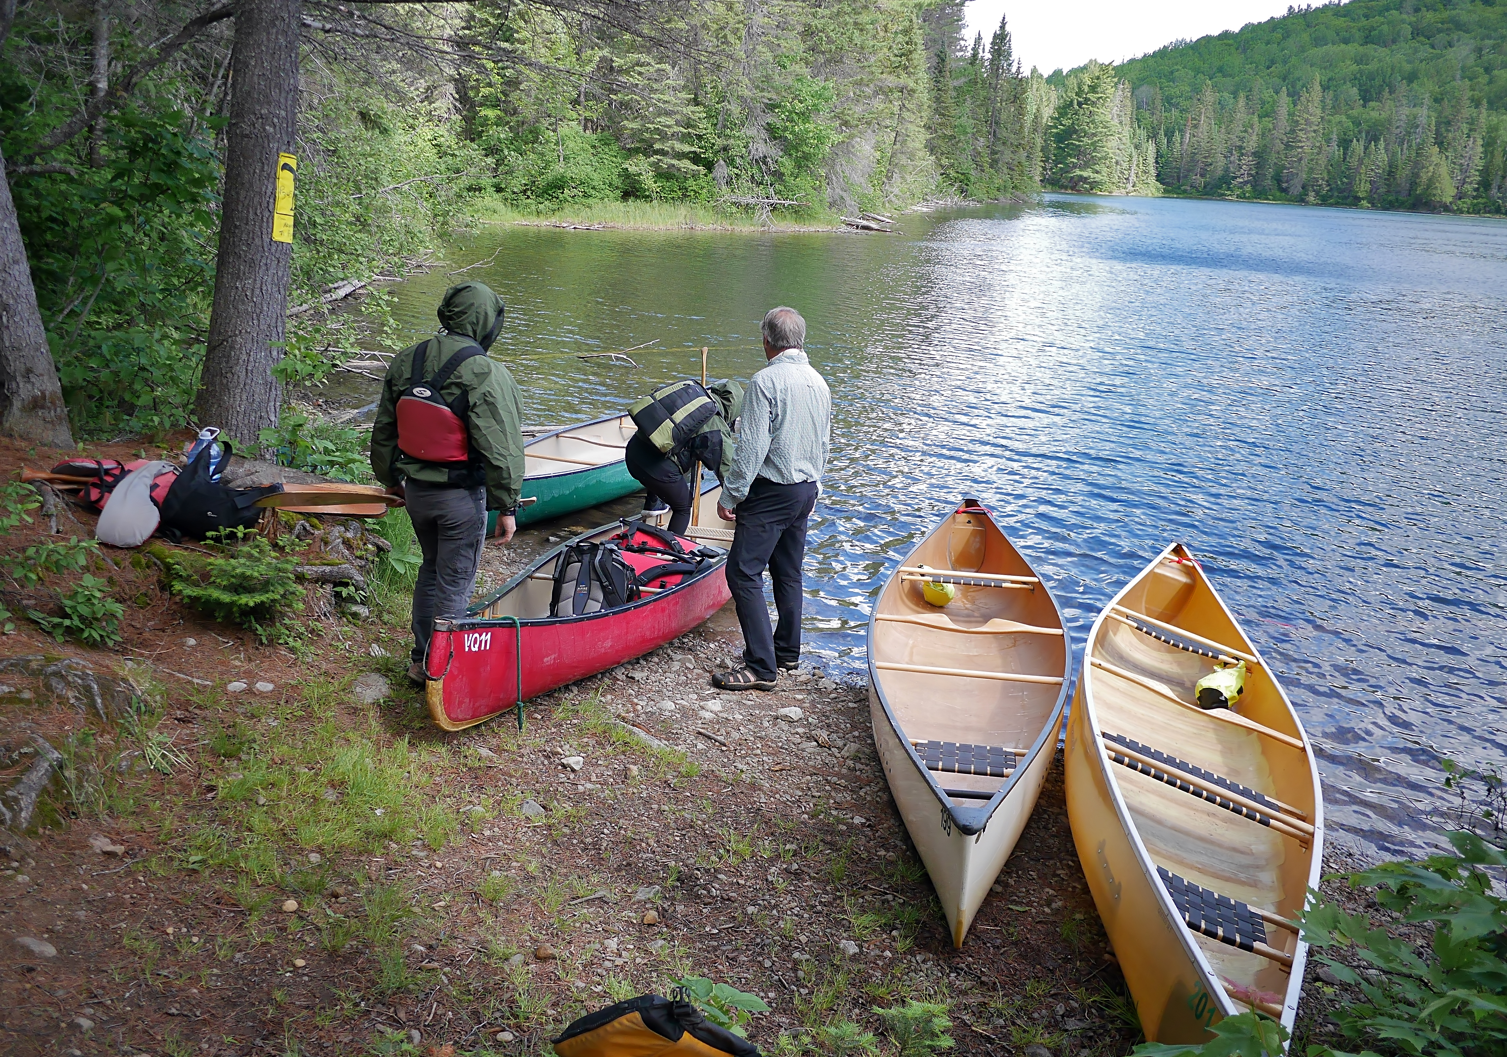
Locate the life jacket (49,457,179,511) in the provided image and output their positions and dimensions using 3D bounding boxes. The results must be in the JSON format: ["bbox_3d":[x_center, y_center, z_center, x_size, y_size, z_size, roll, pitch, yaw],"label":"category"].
[{"bbox_3d":[-2.510,-0.158,4.800,0.440,0.180,0.280,-2,16,-11],"label":"life jacket"}]

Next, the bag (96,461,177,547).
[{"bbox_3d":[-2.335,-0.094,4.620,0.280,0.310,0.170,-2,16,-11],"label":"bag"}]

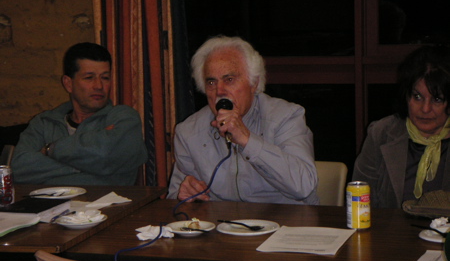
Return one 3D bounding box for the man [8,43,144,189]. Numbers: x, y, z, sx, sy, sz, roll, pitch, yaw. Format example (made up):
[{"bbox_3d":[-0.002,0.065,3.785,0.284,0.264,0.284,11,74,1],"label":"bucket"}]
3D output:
[{"bbox_3d":[-0.571,0.340,4.499,0.540,1.220,0.820,2,9,25],"label":"man"}]

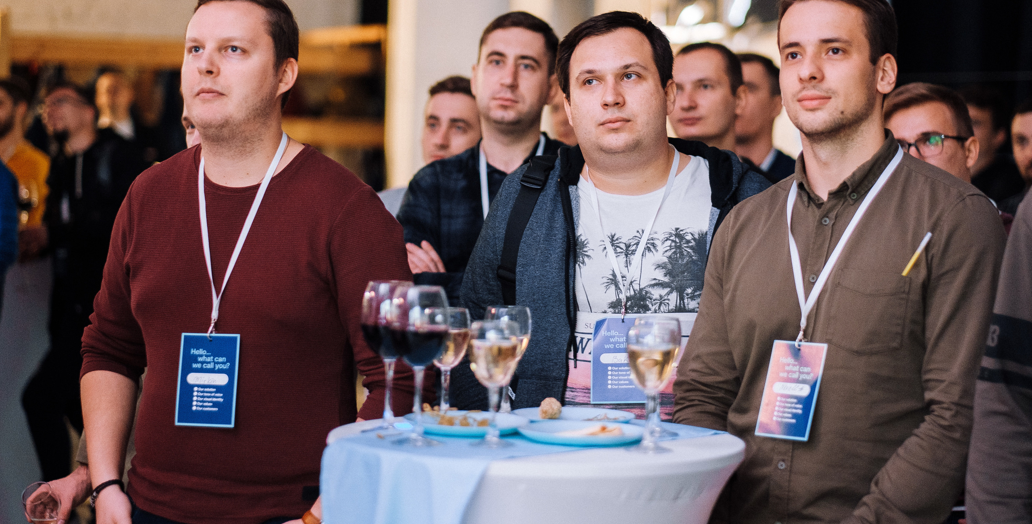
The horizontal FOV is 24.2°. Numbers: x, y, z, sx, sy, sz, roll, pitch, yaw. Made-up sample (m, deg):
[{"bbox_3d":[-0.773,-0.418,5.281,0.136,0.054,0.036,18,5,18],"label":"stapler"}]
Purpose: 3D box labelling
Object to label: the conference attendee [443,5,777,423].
[{"bbox_3d":[0.151,0.455,4.099,0.580,1.755,0.360,2,3,9],"label":"conference attendee"}]

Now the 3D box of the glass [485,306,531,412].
[{"bbox_3d":[-0.013,0.160,3.739,0.074,0.177,0.074,2,3,0],"label":"glass"}]

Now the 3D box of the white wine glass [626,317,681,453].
[{"bbox_3d":[0.196,0.178,3.457,0.075,0.182,0.075,2,3,0],"label":"white wine glass"}]

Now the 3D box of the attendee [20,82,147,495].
[{"bbox_3d":[-1.584,0.179,8.897,0.420,1.678,0.520,-1,4,-41],"label":"attendee"}]

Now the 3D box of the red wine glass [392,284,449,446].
[{"bbox_3d":[-0.137,0.149,3.469,0.081,0.223,0.081,2,3,0],"label":"red wine glass"}]

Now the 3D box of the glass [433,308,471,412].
[{"bbox_3d":[-0.105,0.161,3.674,0.074,0.177,0.074,2,3,0],"label":"glass"}]

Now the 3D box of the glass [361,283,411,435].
[{"bbox_3d":[-0.190,0.139,3.621,0.081,0.222,0.081,2,3,0],"label":"glass"}]

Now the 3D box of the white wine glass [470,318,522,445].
[{"bbox_3d":[-0.029,0.174,3.474,0.074,0.177,0.074,2,3,0],"label":"white wine glass"}]

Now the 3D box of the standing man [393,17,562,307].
[{"bbox_3d":[-0.026,0.376,5.070,0.550,1.796,0.360,2,3,9],"label":"standing man"}]

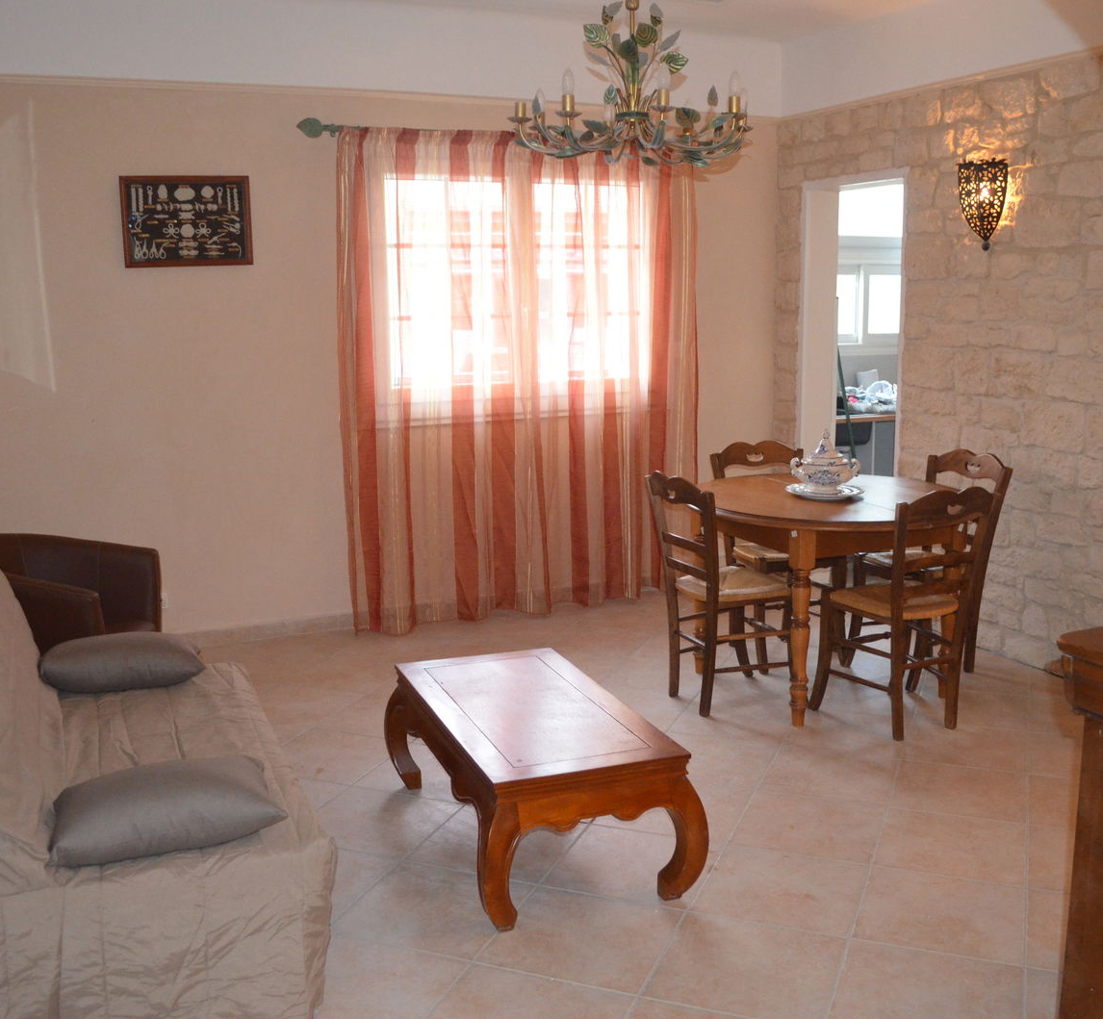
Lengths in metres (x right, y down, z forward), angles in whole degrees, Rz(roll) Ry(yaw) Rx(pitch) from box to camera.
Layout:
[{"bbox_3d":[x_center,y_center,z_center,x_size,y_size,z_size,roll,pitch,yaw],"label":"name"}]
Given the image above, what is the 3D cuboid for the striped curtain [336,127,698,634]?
[{"bbox_3d":[-0.097,-0.664,5.779,1.850,2.350,0.190,-5,10,-22],"label":"striped curtain"}]

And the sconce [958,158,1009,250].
[{"bbox_3d":[1.783,-1.266,4.836,0.135,0.360,0.235,-5,10,-22],"label":"sconce"}]

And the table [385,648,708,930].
[{"bbox_3d":[-0.065,0.736,3.246,0.570,0.390,1.070,-4,10,-19],"label":"table"}]

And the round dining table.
[{"bbox_3d":[1.072,0.322,4.507,1.220,0.765,1.220,-1,9,0],"label":"round dining table"}]

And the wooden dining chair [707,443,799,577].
[{"bbox_3d":[0.984,0.190,4.954,0.455,0.890,0.500,-4,9,-15],"label":"wooden dining chair"}]

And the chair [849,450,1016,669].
[{"bbox_3d":[1.516,0.221,4.692,0.500,0.890,0.455,-6,10,-26],"label":"chair"}]

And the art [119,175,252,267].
[{"bbox_3d":[-1.636,-1.301,5.201,0.560,0.395,0.035,-5,10,-22],"label":"art"}]

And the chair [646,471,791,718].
[{"bbox_3d":[0.675,0.285,4.393,0.500,0.890,0.455,-5,10,-25],"label":"chair"}]

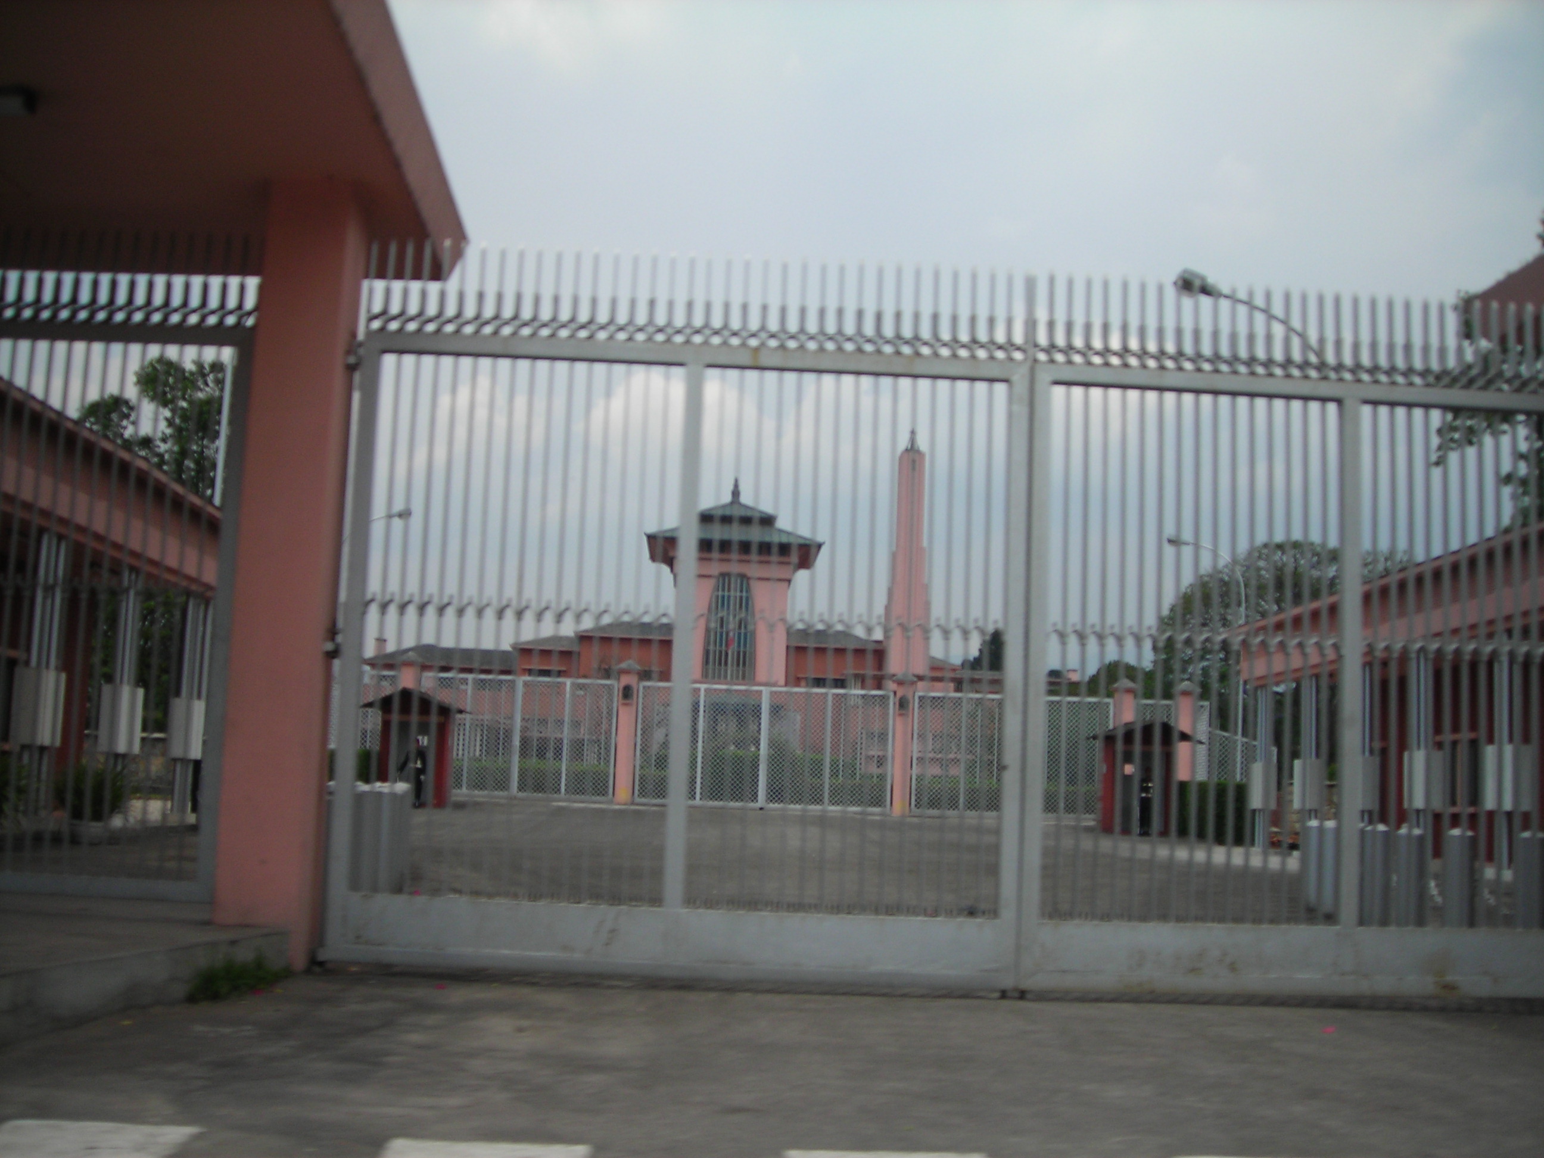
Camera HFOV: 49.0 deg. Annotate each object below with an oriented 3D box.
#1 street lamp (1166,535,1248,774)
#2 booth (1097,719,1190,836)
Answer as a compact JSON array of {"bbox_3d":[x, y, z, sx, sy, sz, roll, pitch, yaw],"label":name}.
[{"bbox_3d":[11.756,2.781,45.967,2.150,7.800,0.320,2,-7,-2],"label":"street lamp"},{"bbox_3d":[9.395,5.048,42.827,2.400,2.830,2.000,2,-7,-2],"label":"booth"}]

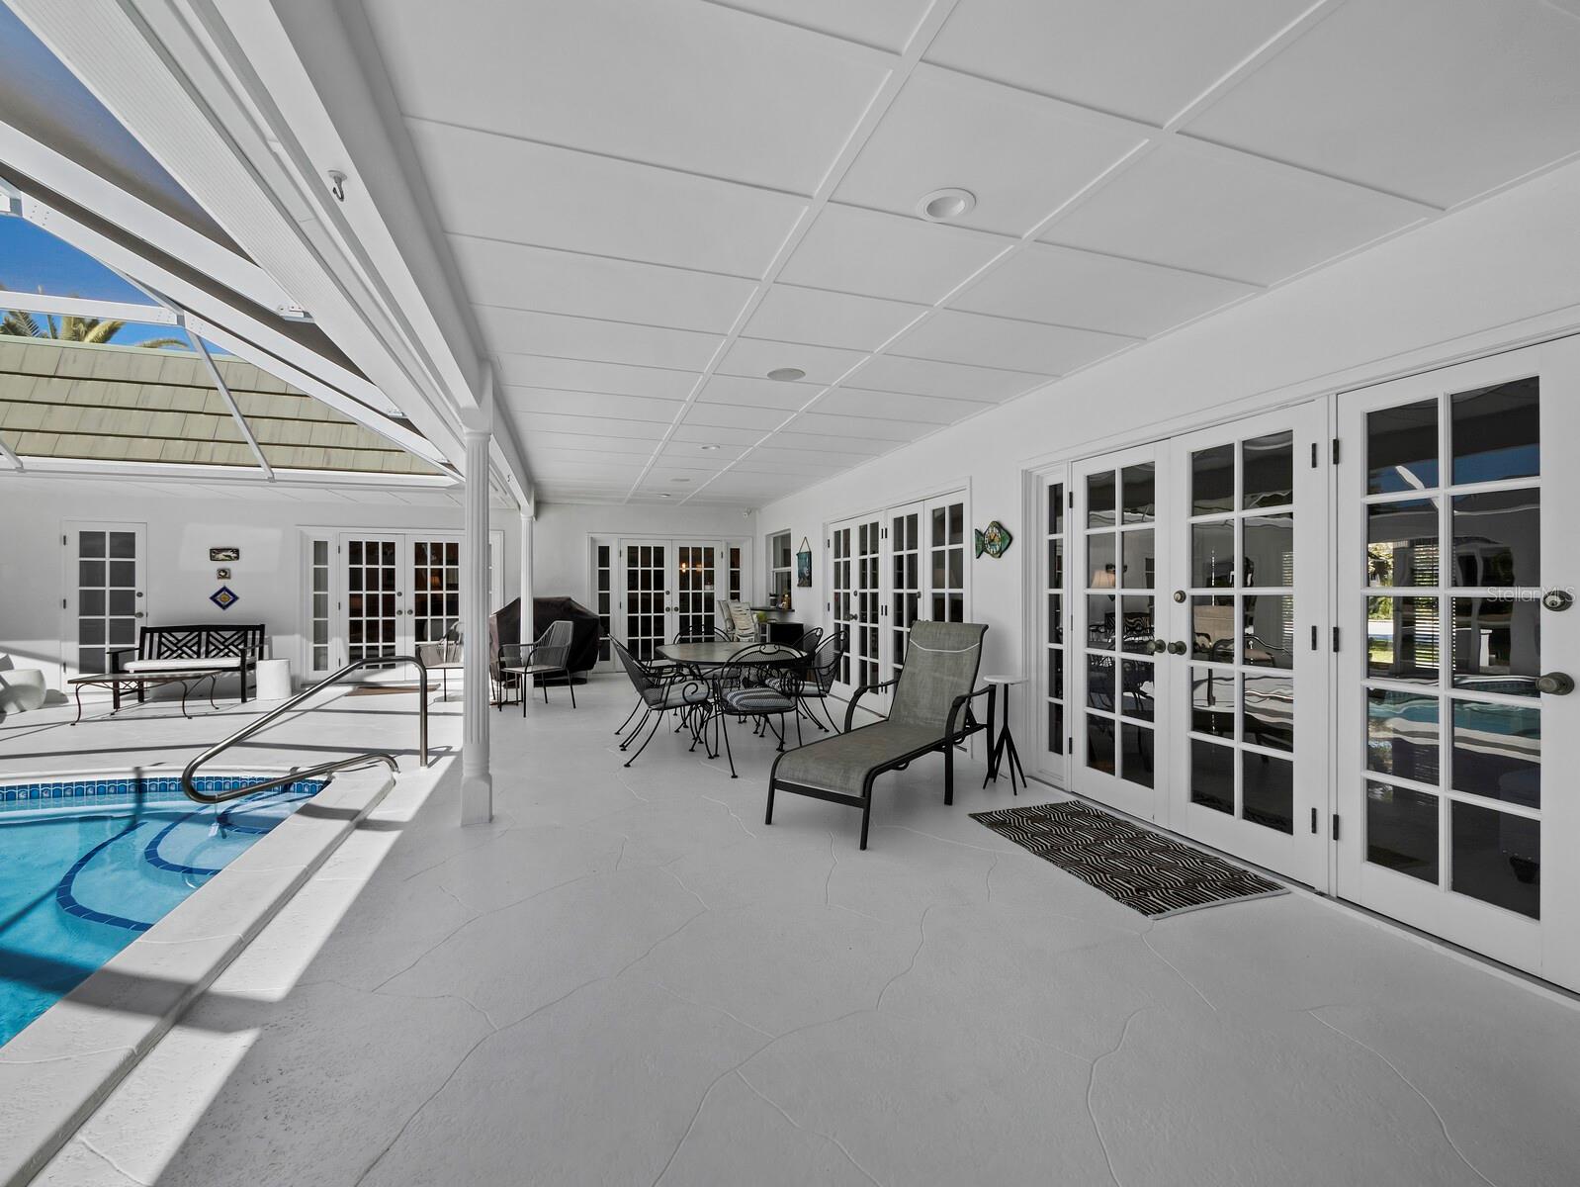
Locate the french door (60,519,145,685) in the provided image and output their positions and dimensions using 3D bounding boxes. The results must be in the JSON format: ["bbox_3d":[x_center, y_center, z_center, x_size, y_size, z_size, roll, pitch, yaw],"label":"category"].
[{"bbox_3d":[-8.309,0.156,7.777,0.780,2.040,0.050,0,0,-19],"label":"french door"}]

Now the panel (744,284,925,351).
[{"bbox_3d":[0.201,-1.331,3.124,0.752,0.020,0.580,0,0,-19],"label":"panel"}]

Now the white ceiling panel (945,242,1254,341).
[{"bbox_3d":[1.402,-1.342,2.884,1.220,0.020,0.580,0,0,-19],"label":"white ceiling panel"}]

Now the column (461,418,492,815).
[{"bbox_3d":[-1.713,0.183,3.497,0.143,2.115,0.145,0,0,-19],"label":"column"}]

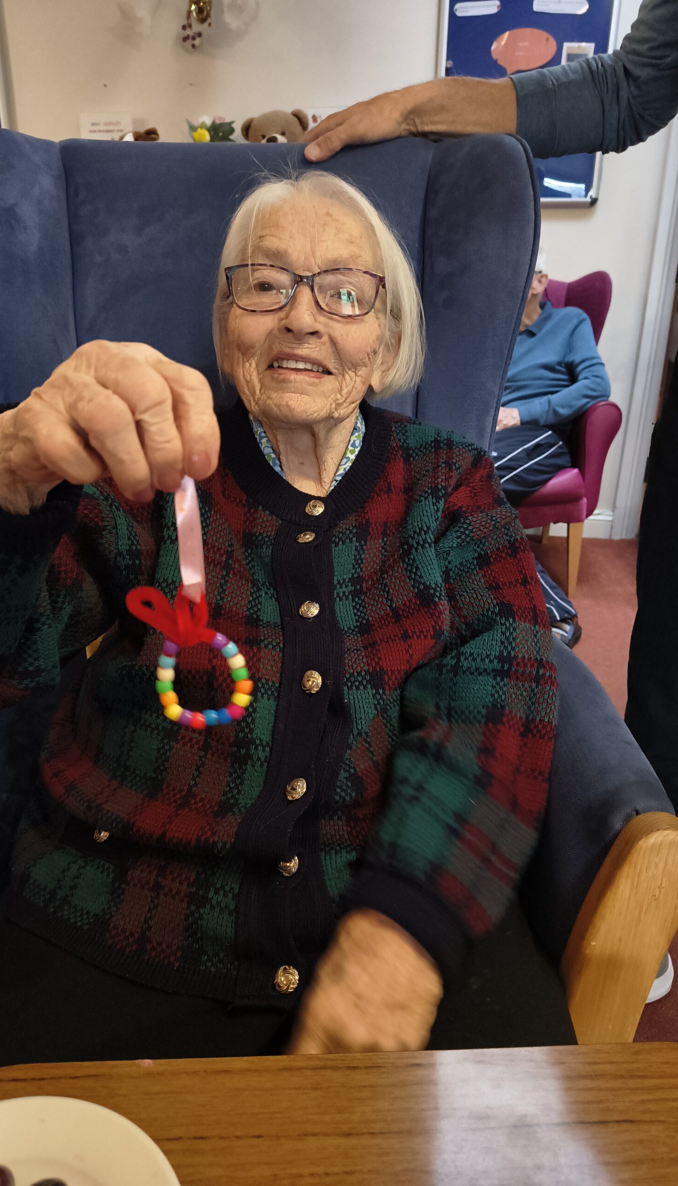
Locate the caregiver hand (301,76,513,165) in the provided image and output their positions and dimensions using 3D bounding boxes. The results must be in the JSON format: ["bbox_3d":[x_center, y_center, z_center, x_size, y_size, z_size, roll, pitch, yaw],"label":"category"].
[{"bbox_3d":[0.072,-0.506,0.880,0.225,0.085,0.105,3,22,5],"label":"caregiver hand"}]

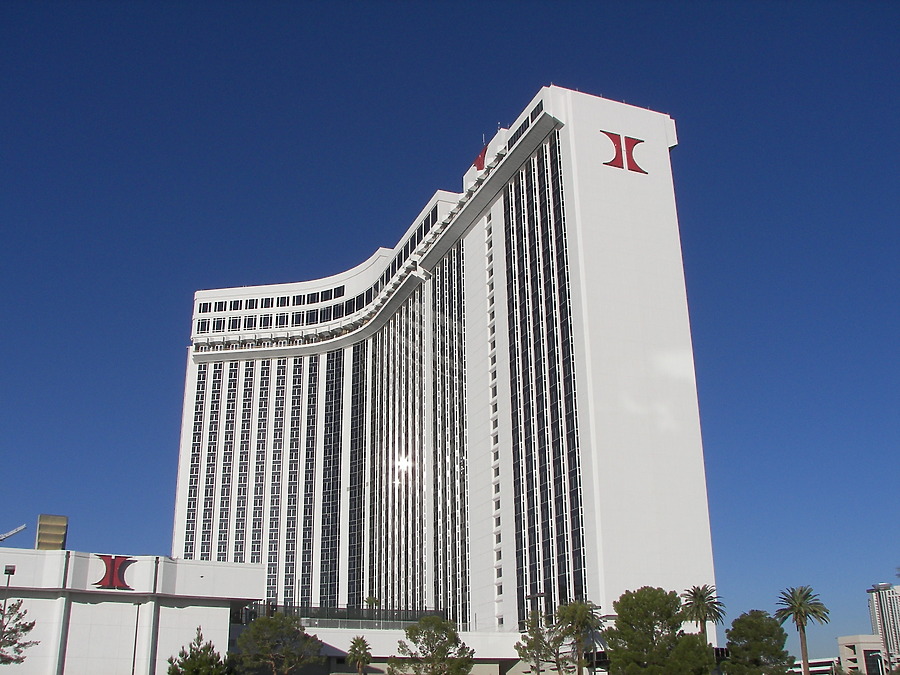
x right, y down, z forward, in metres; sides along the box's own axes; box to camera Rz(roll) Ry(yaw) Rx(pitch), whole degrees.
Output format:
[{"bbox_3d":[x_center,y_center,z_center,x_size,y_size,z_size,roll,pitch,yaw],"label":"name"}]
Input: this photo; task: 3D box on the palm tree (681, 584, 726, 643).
[{"bbox_3d":[30.402,34.785,110.125,5.500,11.000,5.500,-6,-21,14],"label":"palm tree"}]

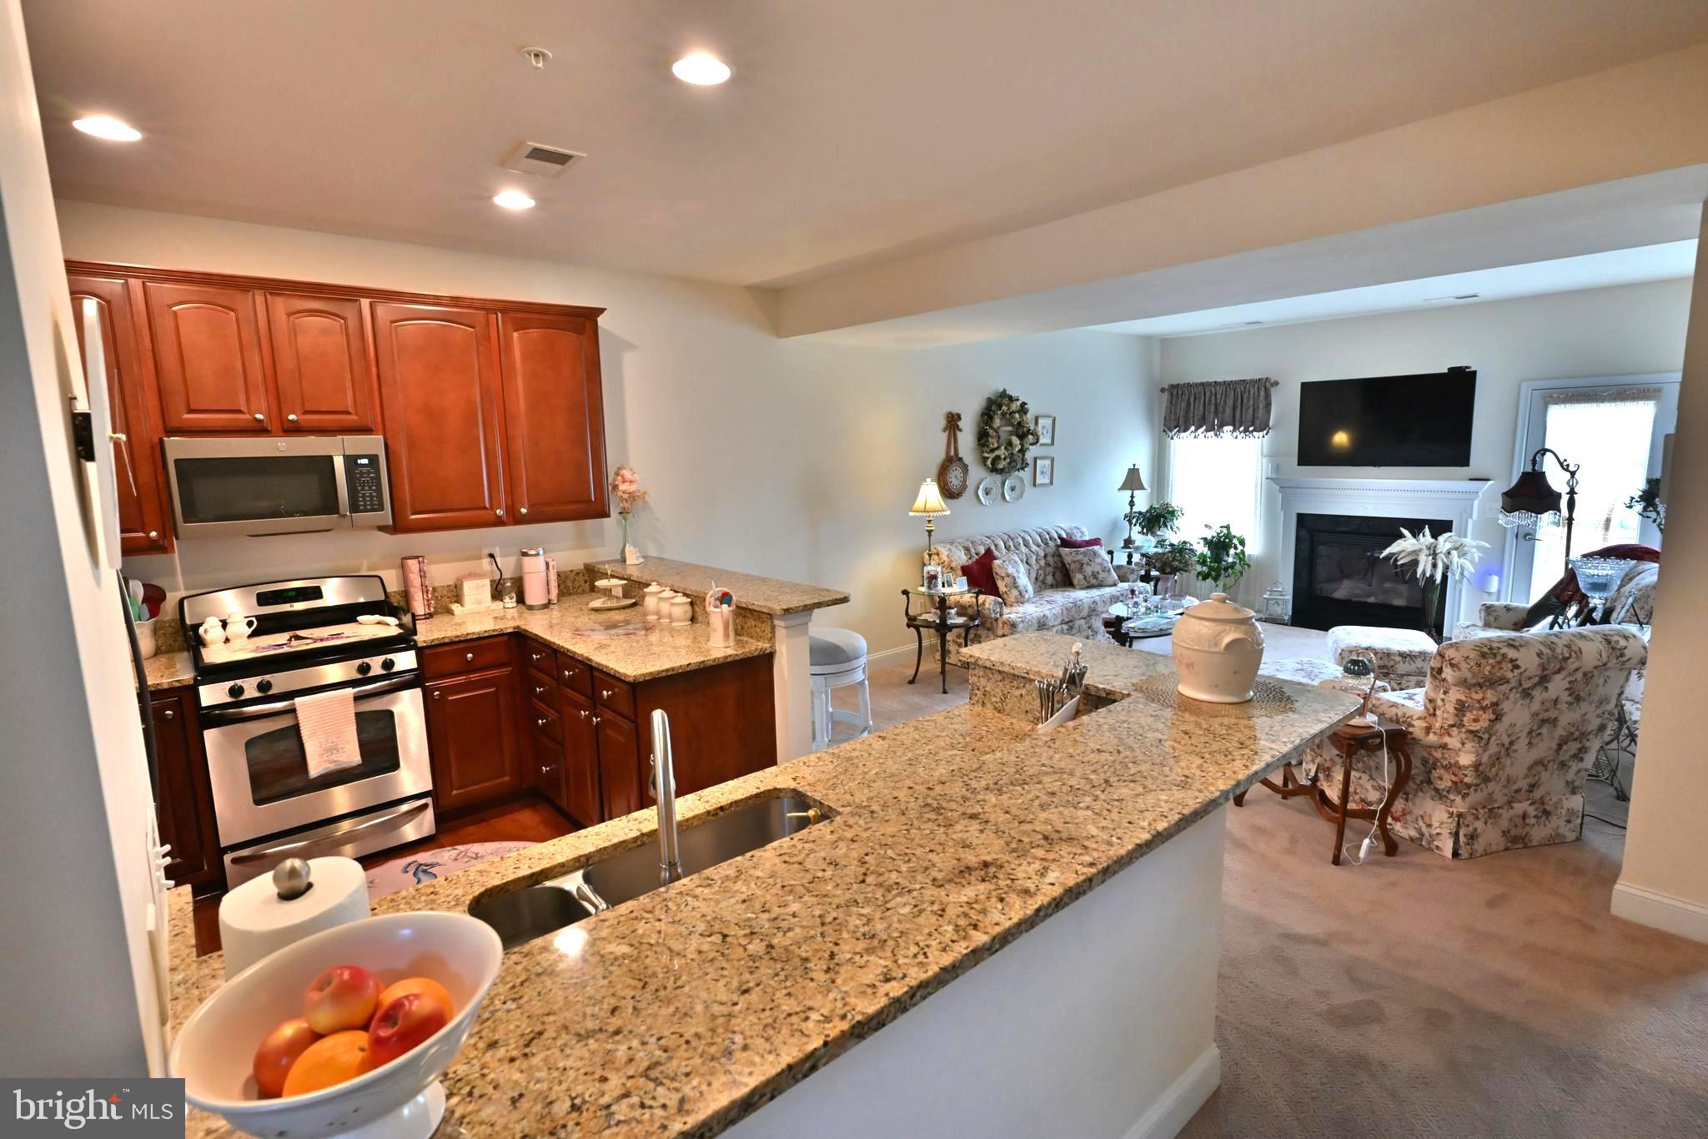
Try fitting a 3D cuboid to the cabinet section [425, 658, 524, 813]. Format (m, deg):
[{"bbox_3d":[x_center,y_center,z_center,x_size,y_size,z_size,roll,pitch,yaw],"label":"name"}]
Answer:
[{"bbox_3d":[-1.918,0.753,3.949,0.385,0.646,0.500,-9,12,-40],"label":"cabinet section"}]

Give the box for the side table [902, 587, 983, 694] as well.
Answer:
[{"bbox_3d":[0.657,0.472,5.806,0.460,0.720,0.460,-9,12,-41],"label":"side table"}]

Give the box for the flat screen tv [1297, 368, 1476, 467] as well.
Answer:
[{"bbox_3d":[4.650,-1.295,7.110,0.070,0.765,1.330,-9,12,-41],"label":"flat screen tv"}]

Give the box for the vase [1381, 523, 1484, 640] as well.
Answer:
[{"bbox_3d":[4.650,0.137,6.519,0.680,0.980,0.740,-9,12,-40],"label":"vase"}]

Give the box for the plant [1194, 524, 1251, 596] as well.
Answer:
[{"bbox_3d":[3.553,-0.095,7.758,0.480,0.670,0.500,-9,12,-40],"label":"plant"}]

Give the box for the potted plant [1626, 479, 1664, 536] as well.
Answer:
[{"bbox_3d":[5.103,-0.371,5.121,0.400,0.480,0.400,-9,12,-40],"label":"potted plant"}]

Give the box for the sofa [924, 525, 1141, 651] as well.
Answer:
[{"bbox_3d":[1.621,0.194,6.803,2.200,0.920,0.900,-9,12,-41],"label":"sofa"}]

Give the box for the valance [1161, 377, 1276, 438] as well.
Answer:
[{"bbox_3d":[3.643,-1.605,8.136,0.120,0.570,1.160,-9,12,-40],"label":"valance"}]

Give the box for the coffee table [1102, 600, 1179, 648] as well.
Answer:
[{"bbox_3d":[2.333,0.502,6.200,1.080,0.460,0.560,-9,12,-41],"label":"coffee table"}]

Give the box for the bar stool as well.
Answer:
[{"bbox_3d":[-0.147,0.723,4.209,0.460,0.760,0.460,-1,9,0],"label":"bar stool"}]

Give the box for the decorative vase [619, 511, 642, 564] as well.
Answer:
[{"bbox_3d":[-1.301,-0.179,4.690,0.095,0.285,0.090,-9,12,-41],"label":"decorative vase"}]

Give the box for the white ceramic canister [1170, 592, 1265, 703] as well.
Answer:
[{"bbox_3d":[0.923,0.186,2.064,0.245,0.255,0.240,0,9,12],"label":"white ceramic canister"}]

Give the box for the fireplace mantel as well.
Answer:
[{"bbox_3d":[4.640,-0.152,7.260,0.230,1.320,1.710,-9,12,-41],"label":"fireplace mantel"}]

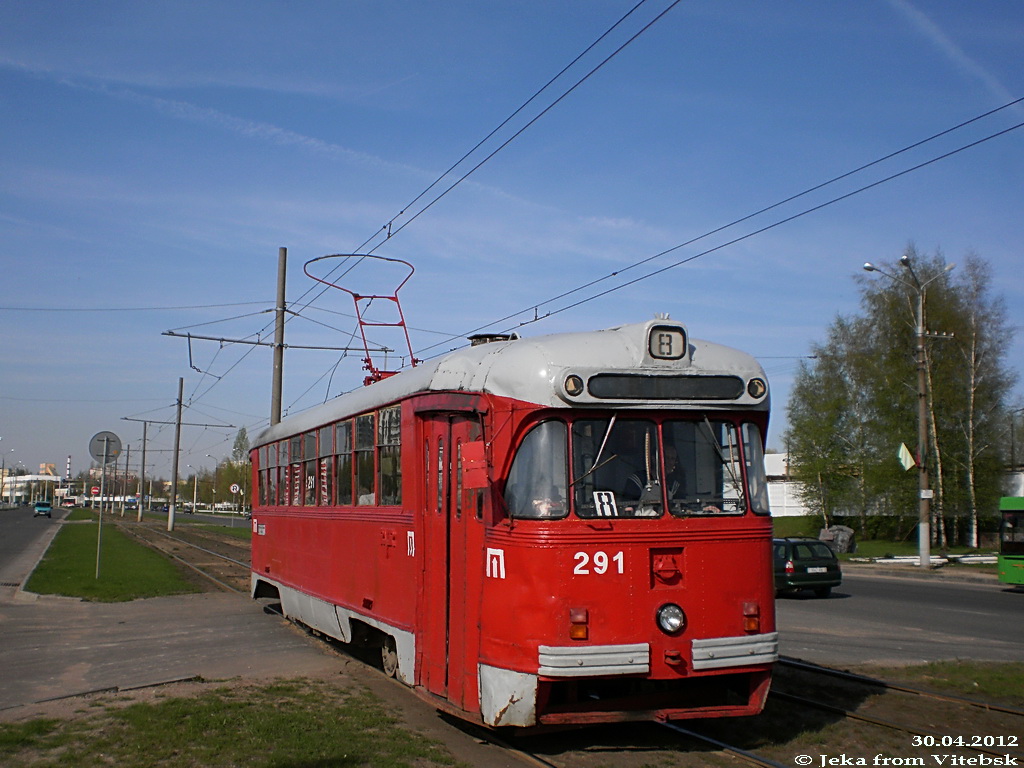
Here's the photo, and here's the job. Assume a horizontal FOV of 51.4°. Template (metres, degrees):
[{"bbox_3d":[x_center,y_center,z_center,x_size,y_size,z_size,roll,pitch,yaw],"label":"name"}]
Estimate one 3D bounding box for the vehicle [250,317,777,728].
[{"bbox_3d":[-1.370,1.898,14.261,2.600,3.260,13.800,4,-7,-22],"label":"vehicle"}]

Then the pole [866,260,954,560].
[{"bbox_3d":[15.342,1.119,40.133,3.400,11.400,2.500,4,-7,-22],"label":"pole"}]

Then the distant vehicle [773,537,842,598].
[{"bbox_3d":[6.440,4.687,27.703,1.700,1.460,4.500,4,-7,-22],"label":"distant vehicle"}]

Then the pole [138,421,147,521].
[{"bbox_3d":[-38.458,9.149,110.981,0.380,10.400,0.380,4,-7,-22],"label":"pole"}]

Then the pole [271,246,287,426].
[{"bbox_3d":[-7.941,0.664,35.846,0.360,10.500,0.360,4,-7,-22],"label":"pole"}]

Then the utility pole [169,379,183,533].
[{"bbox_3d":[-22.897,4.841,72.695,0.380,10.400,0.380,4,-7,-22],"label":"utility pole"}]

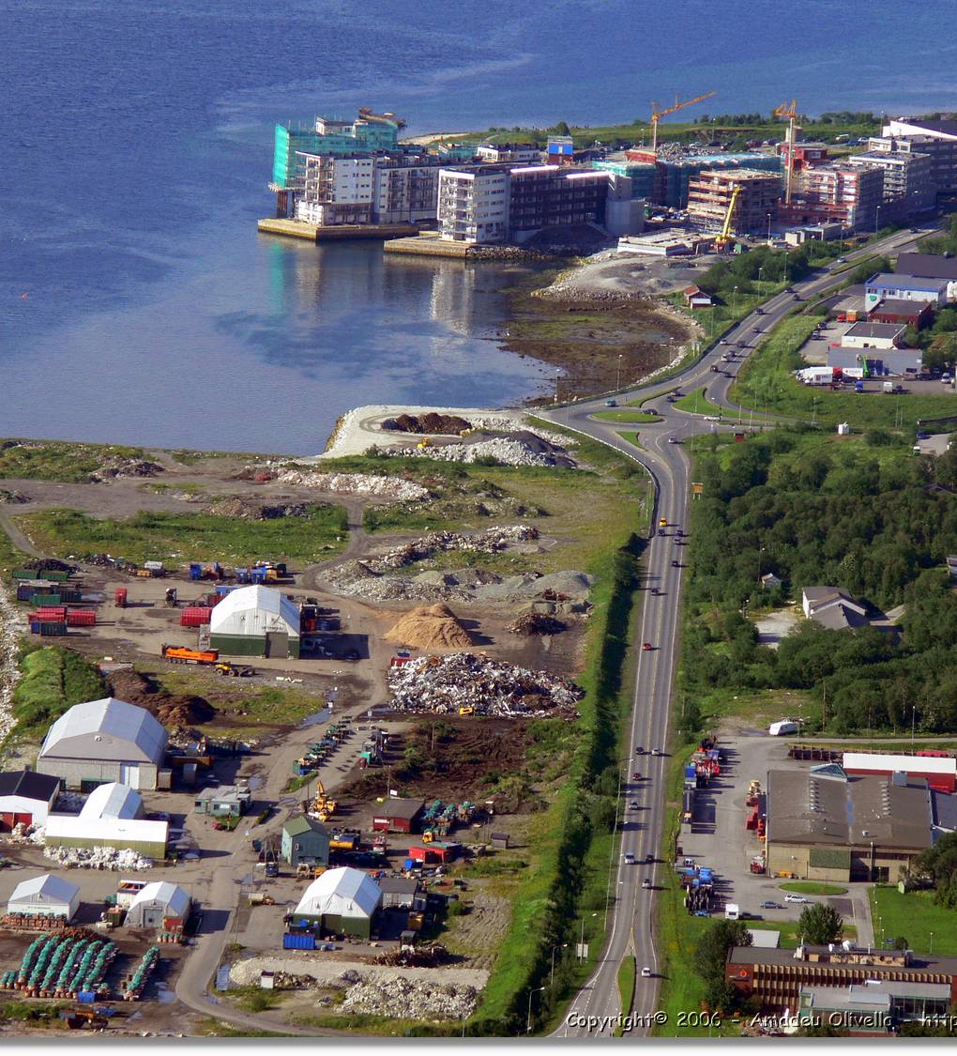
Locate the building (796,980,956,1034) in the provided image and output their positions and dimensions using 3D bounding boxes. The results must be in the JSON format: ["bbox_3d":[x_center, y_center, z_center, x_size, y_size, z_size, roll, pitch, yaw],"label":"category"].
[{"bbox_3d":[72.468,87.826,2286.967,28.000,5.500,18.000,3,8,0],"label":"building"}]

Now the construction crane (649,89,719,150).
[{"bbox_3d":[60.470,-113.570,3642.230,19.500,27.000,4.000,3,9,0],"label":"construction crane"}]

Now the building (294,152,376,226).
[{"bbox_3d":[-41.797,-99.782,3663.870,17.500,20.000,15.500,-2,9,-31],"label":"building"}]

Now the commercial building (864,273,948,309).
[{"bbox_3d":[114.128,-61.852,3320.986,19.300,6.900,18.000,4,8,12],"label":"commercial building"}]

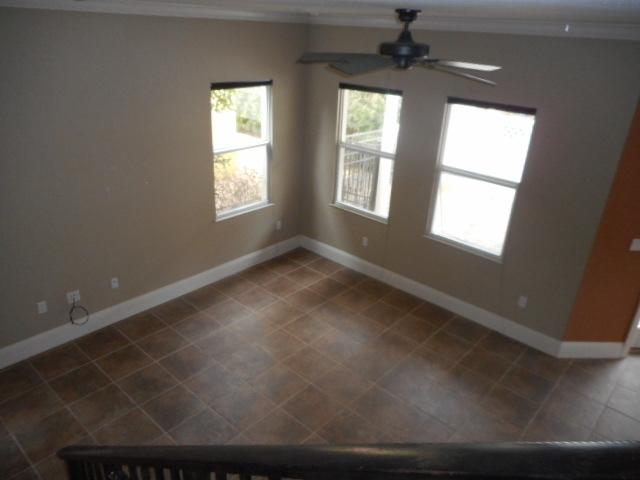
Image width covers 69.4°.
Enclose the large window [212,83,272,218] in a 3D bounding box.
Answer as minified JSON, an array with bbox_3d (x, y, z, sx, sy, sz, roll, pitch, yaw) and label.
[{"bbox_3d":[-0.916,-1.063,5.478,0.100,1.544,0.876,22,30,37],"label":"large window"}]

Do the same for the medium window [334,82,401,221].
[{"bbox_3d":[0.561,-1.035,5.582,0.876,1.536,0.100,22,30,37],"label":"medium window"}]

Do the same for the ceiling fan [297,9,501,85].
[{"bbox_3d":[0.527,-1.233,2.871,1.310,0.345,1.280,3,24,0],"label":"ceiling fan"}]

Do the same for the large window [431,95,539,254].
[{"bbox_3d":[1.610,-0.612,4.739,0.884,1.536,0.100,22,30,37],"label":"large window"}]

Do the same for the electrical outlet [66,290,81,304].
[{"bbox_3d":[-2.351,0.551,4.425,0.014,0.114,0.114,22,30,37],"label":"electrical outlet"}]

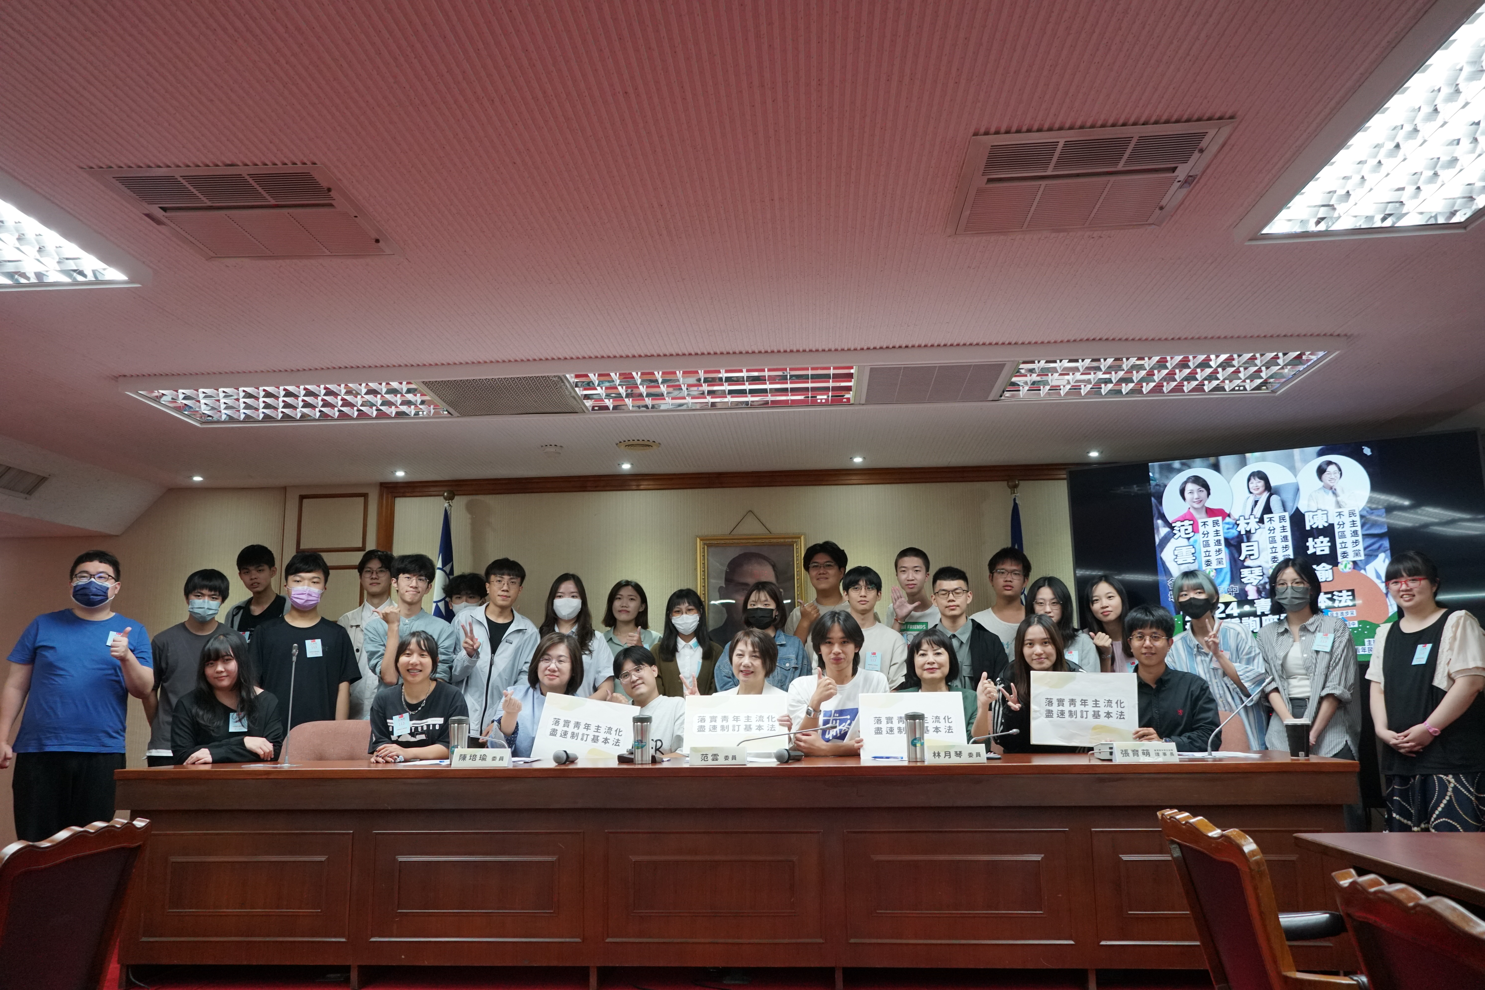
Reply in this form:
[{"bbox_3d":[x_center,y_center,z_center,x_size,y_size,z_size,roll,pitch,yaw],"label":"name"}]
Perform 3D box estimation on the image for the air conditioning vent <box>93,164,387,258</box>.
[{"bbox_3d":[-1.358,-0.782,3.119,0.600,0.050,0.600,-1,-11,3],"label":"air conditioning vent"}]

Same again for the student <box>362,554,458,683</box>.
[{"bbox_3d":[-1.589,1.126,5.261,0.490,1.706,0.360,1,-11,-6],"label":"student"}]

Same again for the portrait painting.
[{"bbox_3d":[0.052,0.610,6.315,0.600,0.750,0.050,-1,-8,4],"label":"portrait painting"}]

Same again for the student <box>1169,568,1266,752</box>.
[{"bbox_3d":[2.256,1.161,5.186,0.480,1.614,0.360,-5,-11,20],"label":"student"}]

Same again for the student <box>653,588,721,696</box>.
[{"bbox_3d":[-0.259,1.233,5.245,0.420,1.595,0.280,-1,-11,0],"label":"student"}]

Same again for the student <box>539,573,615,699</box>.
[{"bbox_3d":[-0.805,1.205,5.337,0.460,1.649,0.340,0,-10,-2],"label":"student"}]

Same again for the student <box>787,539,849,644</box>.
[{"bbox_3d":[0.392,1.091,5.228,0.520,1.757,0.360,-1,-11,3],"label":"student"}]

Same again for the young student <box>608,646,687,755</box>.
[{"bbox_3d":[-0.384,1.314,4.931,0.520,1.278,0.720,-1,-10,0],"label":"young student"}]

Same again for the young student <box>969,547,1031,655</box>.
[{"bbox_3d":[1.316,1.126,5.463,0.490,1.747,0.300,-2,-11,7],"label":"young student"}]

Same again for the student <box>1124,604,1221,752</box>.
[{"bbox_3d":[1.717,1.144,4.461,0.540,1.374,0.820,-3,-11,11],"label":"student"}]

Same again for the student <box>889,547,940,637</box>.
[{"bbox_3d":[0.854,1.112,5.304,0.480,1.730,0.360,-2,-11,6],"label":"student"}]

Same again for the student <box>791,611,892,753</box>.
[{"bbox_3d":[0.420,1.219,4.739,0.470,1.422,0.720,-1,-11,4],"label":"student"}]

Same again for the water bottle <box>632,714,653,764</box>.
[{"bbox_3d":[-0.380,0.941,4.281,0.075,0.182,0.075,-1,-11,3],"label":"water bottle"}]

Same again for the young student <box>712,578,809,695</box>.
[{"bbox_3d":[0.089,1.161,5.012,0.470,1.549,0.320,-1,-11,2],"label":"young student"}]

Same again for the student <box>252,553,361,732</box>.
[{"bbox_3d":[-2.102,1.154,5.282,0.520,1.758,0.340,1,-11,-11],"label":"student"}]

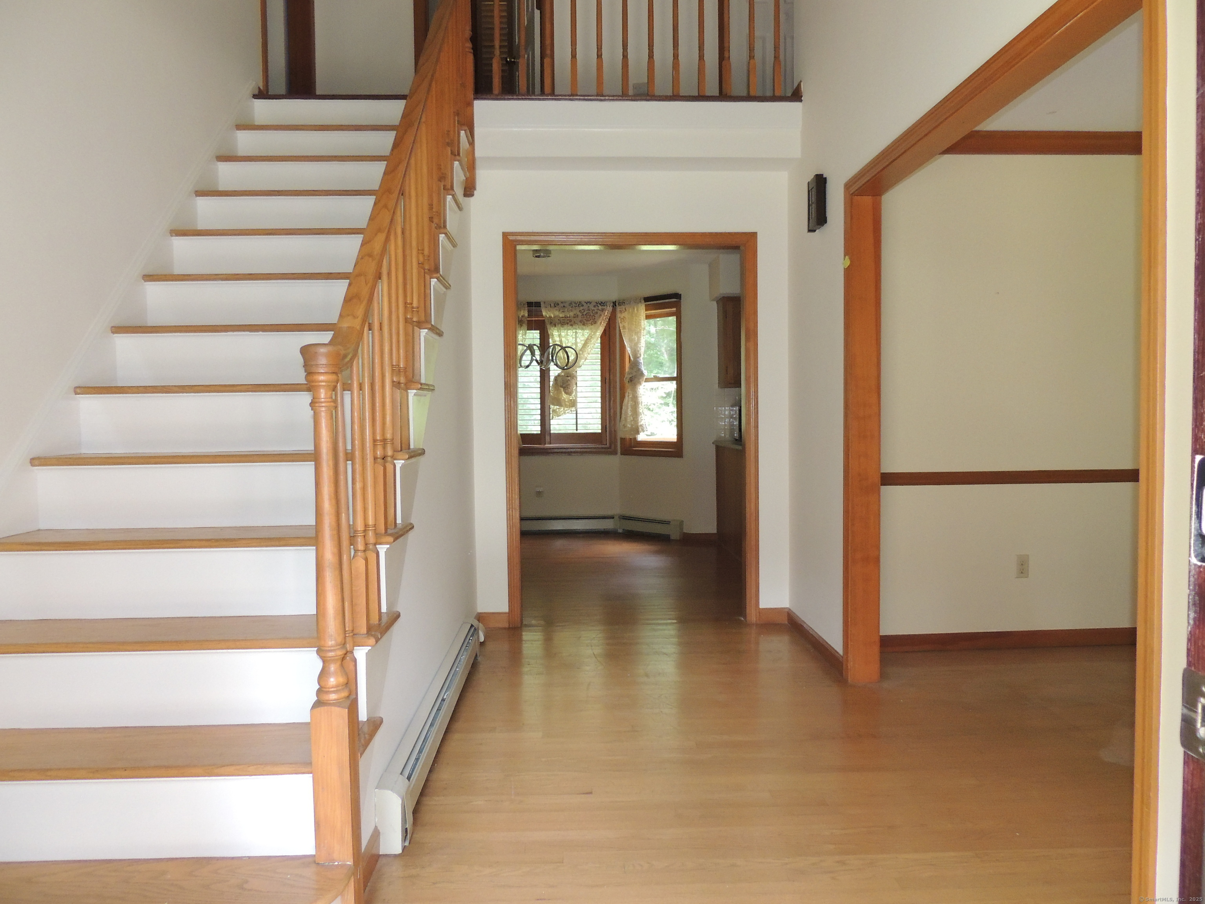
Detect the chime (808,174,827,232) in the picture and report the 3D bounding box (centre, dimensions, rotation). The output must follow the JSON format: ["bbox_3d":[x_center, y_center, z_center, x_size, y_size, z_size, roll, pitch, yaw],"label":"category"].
[{"bbox_3d":[0.997,-1.153,3.883,0.046,0.235,0.134,-1,2,-2],"label":"chime"}]

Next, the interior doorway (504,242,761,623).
[{"bbox_3d":[0.162,-0.116,4.560,1.362,2.122,0.148,-1,2,-2],"label":"interior doorway"}]

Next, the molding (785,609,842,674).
[{"bbox_3d":[1.031,0.912,4.112,0.016,0.084,0.931,-1,2,-2],"label":"molding"}]

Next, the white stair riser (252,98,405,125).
[{"bbox_3d":[-1.190,-1.640,4.125,1.033,0.185,0.020,-1,2,-2],"label":"white stair riser"}]

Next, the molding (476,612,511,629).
[{"bbox_3d":[-0.588,0.909,4.509,0.168,0.084,0.016,-1,2,-2],"label":"molding"}]

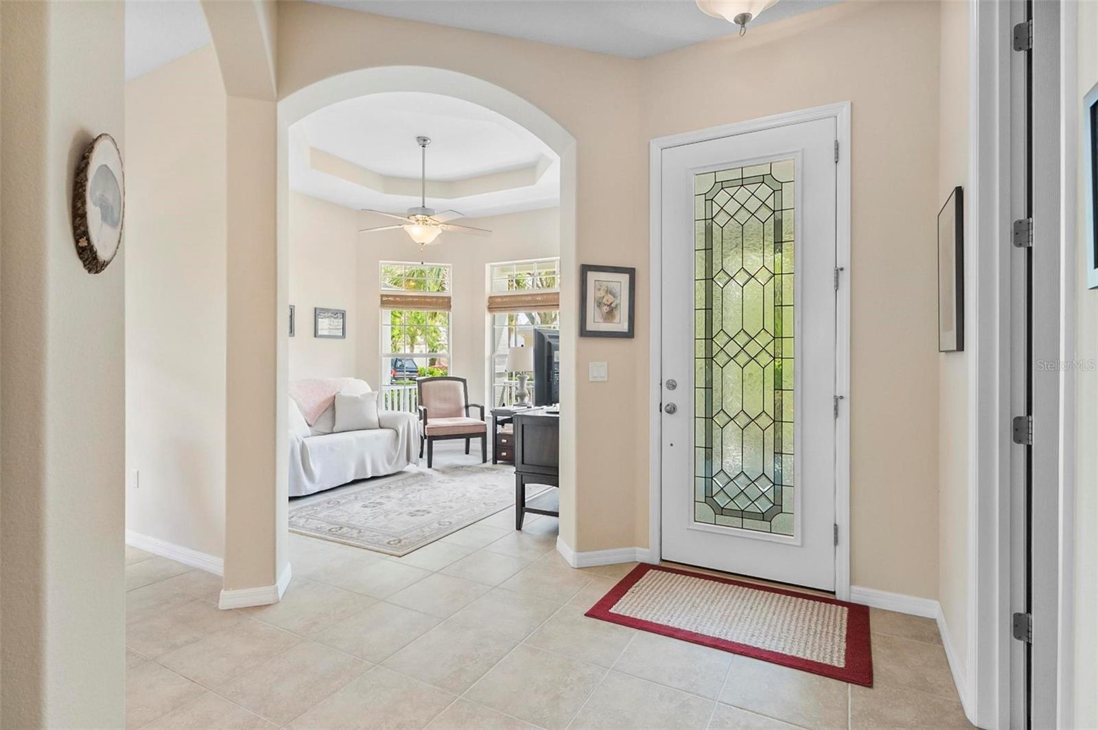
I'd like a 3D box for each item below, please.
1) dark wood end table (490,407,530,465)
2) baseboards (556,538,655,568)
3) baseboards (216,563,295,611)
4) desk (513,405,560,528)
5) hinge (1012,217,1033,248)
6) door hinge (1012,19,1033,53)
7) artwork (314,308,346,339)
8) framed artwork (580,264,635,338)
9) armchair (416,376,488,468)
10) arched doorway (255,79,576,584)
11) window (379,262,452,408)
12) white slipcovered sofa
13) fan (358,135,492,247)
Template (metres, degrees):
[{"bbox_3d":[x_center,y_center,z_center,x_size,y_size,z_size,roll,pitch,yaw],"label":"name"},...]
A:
[{"bbox_3d":[-0.377,0.823,6.055,0.370,0.605,0.580,0,1,23],"label":"dark wood end table"},{"bbox_3d":[0.319,1.131,3.171,0.480,0.082,0.370,0,1,-16],"label":"baseboards"},{"bbox_3d":[-1.528,1.137,2.720,0.262,0.092,0.345,0,1,-18],"label":"baseboards"},{"bbox_3d":[0.318,0.754,4.091,0.560,0.810,1.300,1,1,28],"label":"desk"},{"bbox_3d":[1.532,-0.425,1.673,0.050,0.095,0.020,1,1,29],"label":"hinge"},{"bbox_3d":[1.486,-1.031,1.625,0.047,0.090,0.016,0,1,28],"label":"door hinge"},{"bbox_3d":[-2.502,-0.474,5.958,0.030,0.335,0.410,0,1,28],"label":"artwork"},{"bbox_3d":[0.351,-0.371,3.049,0.348,0.422,0.025,0,1,-16],"label":"framed artwork"},{"bbox_3d":[-1.150,0.636,6.090,0.670,0.970,0.710,0,1,-25],"label":"armchair"},{"bbox_3d":[-0.636,-0.201,2.949,1.584,2.760,0.310,0,1,-16],"label":"arched doorway"},{"bbox_3d":[-1.716,-0.329,6.686,0.900,1.966,0.100,0,1,-15],"label":"window"},{"bbox_3d":[-2.252,0.655,5.175,1.000,0.970,1.620,1,1,29],"label":"white slipcovered sofa"},{"bbox_3d":[-1.165,-1.581,4.790,1.280,1.050,1.260,0,1,0],"label":"fan"}]

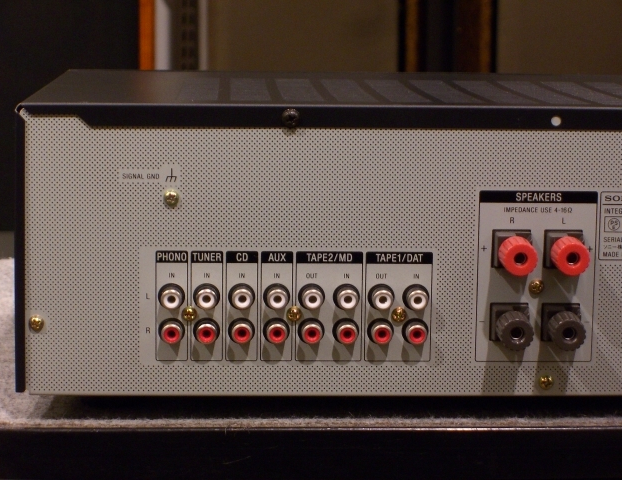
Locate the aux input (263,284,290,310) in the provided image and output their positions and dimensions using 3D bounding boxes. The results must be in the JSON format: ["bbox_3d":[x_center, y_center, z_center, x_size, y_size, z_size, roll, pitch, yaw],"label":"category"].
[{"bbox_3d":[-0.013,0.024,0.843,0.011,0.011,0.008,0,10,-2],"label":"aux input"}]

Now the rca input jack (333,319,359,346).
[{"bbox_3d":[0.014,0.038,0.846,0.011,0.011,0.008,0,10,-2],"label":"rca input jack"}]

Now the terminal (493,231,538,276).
[{"bbox_3d":[0.081,0.006,0.834,0.016,0.016,0.022,0,10,-3],"label":"terminal"}]

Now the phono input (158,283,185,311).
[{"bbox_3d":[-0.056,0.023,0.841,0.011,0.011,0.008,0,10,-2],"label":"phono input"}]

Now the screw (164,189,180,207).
[{"bbox_3d":[-0.055,-0.017,0.836,0.006,0.006,0.003,0,10,-2],"label":"screw"}]

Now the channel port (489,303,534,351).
[{"bbox_3d":[0.081,0.035,0.840,0.015,0.015,0.022,0,9,-3],"label":"channel port"}]

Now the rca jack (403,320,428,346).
[{"bbox_3d":[0.042,0.038,0.845,0.011,0.011,0.008,0,10,-3],"label":"rca jack"}]

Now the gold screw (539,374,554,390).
[{"bbox_3d":[0.096,0.058,0.855,0.006,0.006,0.002,0,9,-3],"label":"gold screw"}]

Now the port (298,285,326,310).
[{"bbox_3d":[0.001,0.024,0.841,0.011,0.011,0.008,0,10,-3],"label":"port"}]

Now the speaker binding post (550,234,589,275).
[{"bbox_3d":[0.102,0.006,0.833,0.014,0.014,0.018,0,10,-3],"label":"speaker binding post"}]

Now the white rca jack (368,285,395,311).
[{"bbox_3d":[0.029,0.024,0.842,0.011,0.011,0.008,0,10,-3],"label":"white rca jack"}]

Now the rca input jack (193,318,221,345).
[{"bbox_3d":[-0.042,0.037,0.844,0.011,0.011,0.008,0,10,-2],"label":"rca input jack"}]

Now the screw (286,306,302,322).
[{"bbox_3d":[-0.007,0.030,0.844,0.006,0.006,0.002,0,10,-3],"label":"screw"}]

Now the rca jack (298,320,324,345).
[{"bbox_3d":[0.000,0.037,0.844,0.011,0.011,0.008,0,9,-3],"label":"rca jack"}]

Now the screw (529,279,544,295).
[{"bbox_3d":[0.091,0.019,0.848,0.006,0.006,0.003,0,10,-2],"label":"screw"}]

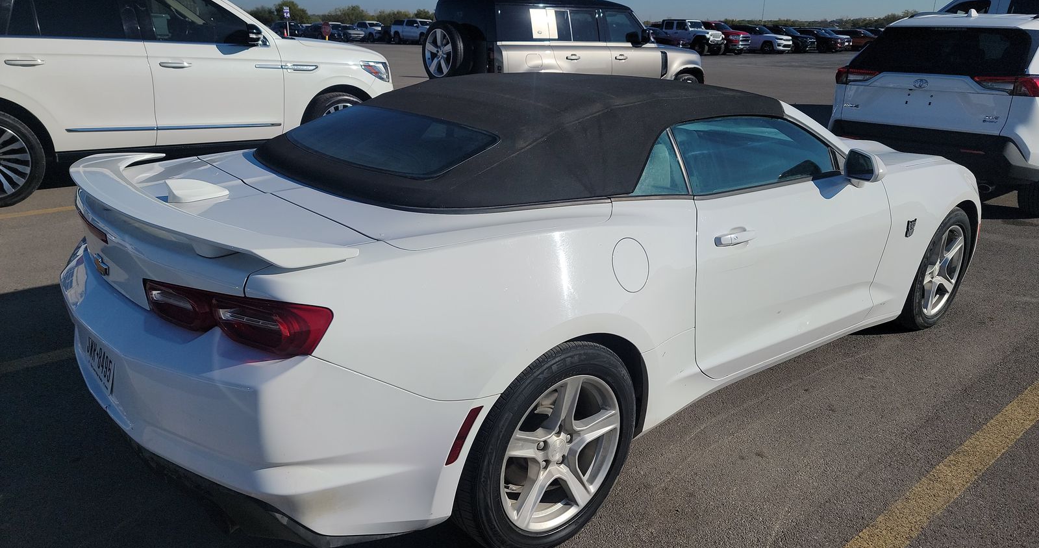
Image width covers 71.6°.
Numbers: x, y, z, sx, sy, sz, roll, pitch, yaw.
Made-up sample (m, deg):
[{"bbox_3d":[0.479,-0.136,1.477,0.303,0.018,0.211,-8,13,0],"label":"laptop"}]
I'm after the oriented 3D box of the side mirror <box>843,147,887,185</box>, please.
[{"bbox_3d":[1.358,-0.420,2.838,0.125,0.145,0.185,-12,23,-32],"label":"side mirror"}]

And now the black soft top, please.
[{"bbox_3d":[0.045,-0.612,2.946,1.880,0.320,1.600,-15,24,-37],"label":"black soft top"}]

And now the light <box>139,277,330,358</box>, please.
[{"bbox_3d":[-0.667,0.104,1.730,0.540,0.150,0.150,10,21,26],"label":"light"}]

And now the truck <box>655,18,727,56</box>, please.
[{"bbox_3d":[9.418,-14.007,42.714,1.875,1.890,5.540,-15,24,-37],"label":"truck"}]

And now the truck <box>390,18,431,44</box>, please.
[{"bbox_3d":[-7.760,-19.243,57.441,2.060,1.920,5.880,-15,25,-38],"label":"truck"}]

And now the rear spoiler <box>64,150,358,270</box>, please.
[{"bbox_3d":[-1.021,-0.215,2.146,0.420,0.130,1.620,-15,24,-37],"label":"rear spoiler"}]

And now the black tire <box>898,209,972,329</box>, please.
[{"bbox_3d":[2.233,-0.048,3.971,0.690,0.690,0.240,-15,24,-37],"label":"black tire"}]

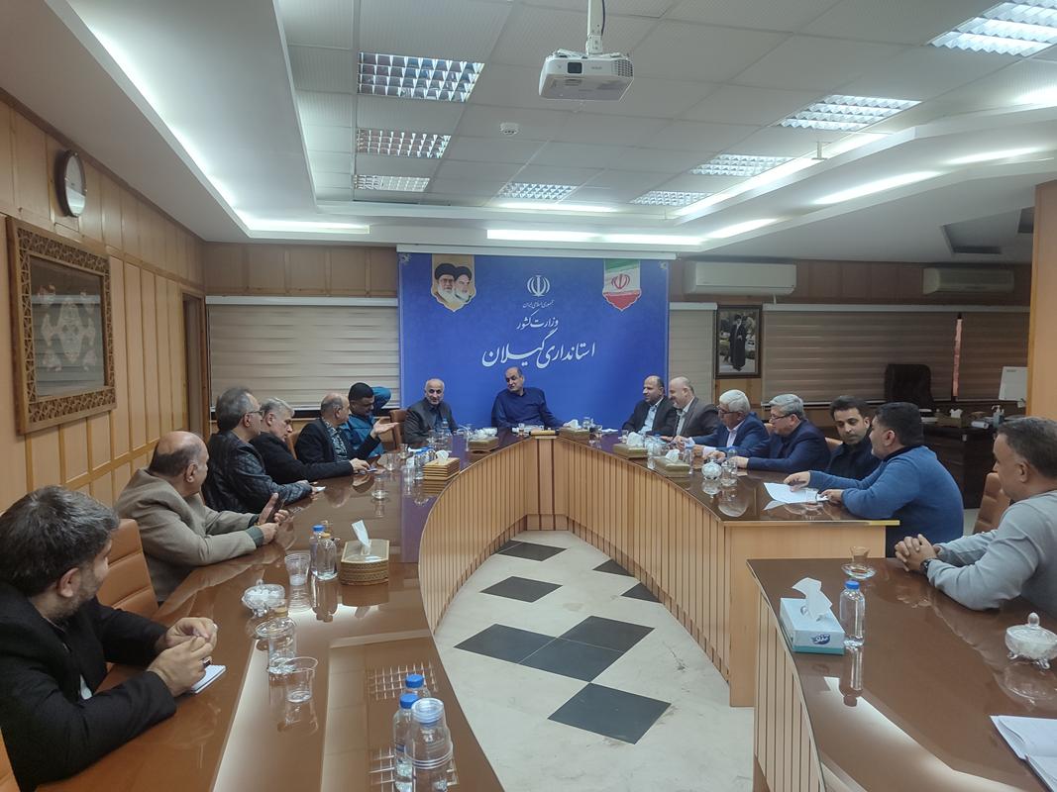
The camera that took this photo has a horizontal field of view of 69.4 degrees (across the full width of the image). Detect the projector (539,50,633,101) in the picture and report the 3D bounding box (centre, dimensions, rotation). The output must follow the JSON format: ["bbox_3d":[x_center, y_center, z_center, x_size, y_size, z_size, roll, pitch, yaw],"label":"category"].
[{"bbox_3d":[0.199,-1.161,2.760,0.300,0.085,0.250,0,4,-5],"label":"projector"}]

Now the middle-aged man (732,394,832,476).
[{"bbox_3d":[1.684,0.611,5.052,0.700,1.270,0.520,-1,4,-12],"label":"middle-aged man"}]

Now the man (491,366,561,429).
[{"bbox_3d":[-0.030,0.419,7.526,0.600,1.340,0.750,0,4,-5],"label":"man"}]

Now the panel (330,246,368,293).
[{"bbox_3d":[-1.903,-1.343,8.062,0.386,0.470,0.030,-1,4,-13],"label":"panel"}]

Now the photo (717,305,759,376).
[{"bbox_3d":[2.502,-0.639,9.076,0.579,0.834,0.040,-1,4,-13],"label":"photo"}]

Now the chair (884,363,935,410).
[{"bbox_3d":[4.286,0.373,8.630,0.640,1.300,0.660,0,4,-6],"label":"chair"}]

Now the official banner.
[{"bbox_3d":[0.121,-0.496,8.430,3.031,2.050,0.050,-1,4,-13],"label":"official banner"}]

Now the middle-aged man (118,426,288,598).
[{"bbox_3d":[-1.117,0.738,2.775,0.740,1.250,0.580,-1,4,-23],"label":"middle-aged man"}]

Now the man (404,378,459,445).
[{"bbox_3d":[-0.741,0.507,6.349,0.600,1.290,0.720,-2,4,-36],"label":"man"}]

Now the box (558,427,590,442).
[{"bbox_3d":[0.397,0.324,6.649,0.270,0.090,0.155,1,4,9],"label":"box"}]

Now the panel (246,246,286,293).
[{"bbox_3d":[-2.616,-1.259,7.606,0.376,0.460,0.025,-1,3,-13],"label":"panel"}]

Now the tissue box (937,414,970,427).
[{"bbox_3d":[4.279,0.264,7.732,0.250,0.095,0.140,2,4,24],"label":"tissue box"}]

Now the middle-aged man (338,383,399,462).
[{"bbox_3d":[-1.076,0.553,5.561,0.750,1.290,0.620,1,4,20],"label":"middle-aged man"}]

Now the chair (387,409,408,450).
[{"bbox_3d":[-0.795,0.649,6.415,0.600,1.000,0.640,-3,5,-44],"label":"chair"}]

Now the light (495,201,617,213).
[{"bbox_3d":[0.258,-1.739,6.980,1.180,0.060,0.080,-1,4,-13],"label":"light"}]

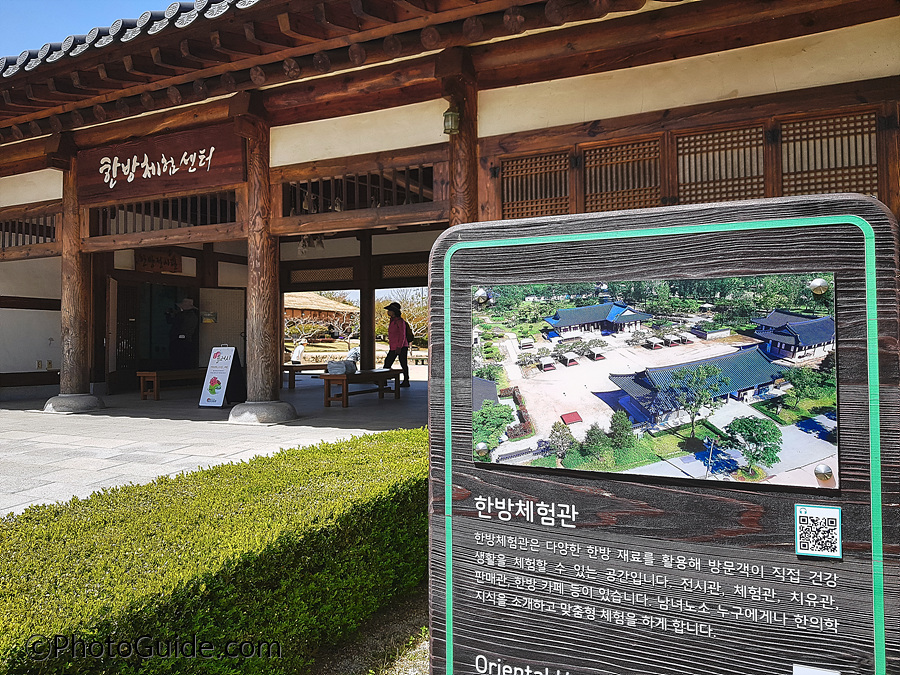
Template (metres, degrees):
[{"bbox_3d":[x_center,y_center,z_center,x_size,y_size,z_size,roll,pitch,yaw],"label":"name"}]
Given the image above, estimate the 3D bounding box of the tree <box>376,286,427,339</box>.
[{"bbox_3d":[-1.760,-0.663,28.000,2.442,2.646,2.341,0,0,0],"label":"tree"}]

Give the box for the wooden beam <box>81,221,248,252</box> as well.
[{"bbox_3d":[-3.529,-1.216,8.310,2.870,0.168,0.153,0,-1,25],"label":"wooden beam"}]

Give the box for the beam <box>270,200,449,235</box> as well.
[{"bbox_3d":[-0.923,-1.159,6.698,2.080,0.175,0.150,0,0,25],"label":"beam"}]

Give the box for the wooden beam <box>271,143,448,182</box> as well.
[{"bbox_3d":[-0.926,-1.699,6.702,2.080,0.175,0.150,0,0,25],"label":"wooden beam"}]

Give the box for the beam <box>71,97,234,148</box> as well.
[{"bbox_3d":[-3.423,-2.478,7.915,2.720,0.235,0.240,0,0,25],"label":"beam"}]

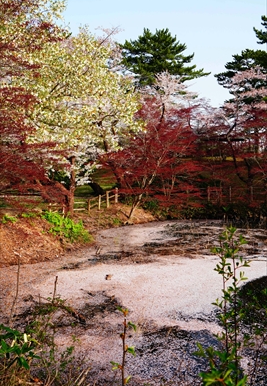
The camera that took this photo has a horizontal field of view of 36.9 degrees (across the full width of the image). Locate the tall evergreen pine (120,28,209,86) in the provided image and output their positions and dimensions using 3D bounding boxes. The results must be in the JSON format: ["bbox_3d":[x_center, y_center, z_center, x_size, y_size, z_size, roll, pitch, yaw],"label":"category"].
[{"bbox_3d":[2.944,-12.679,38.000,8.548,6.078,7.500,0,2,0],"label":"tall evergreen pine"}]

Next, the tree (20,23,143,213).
[{"bbox_3d":[-2.407,-3.262,18.000,5.714,8.458,5.200,0,2,0],"label":"tree"}]

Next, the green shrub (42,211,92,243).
[{"bbox_3d":[-2.557,1.337,15.500,1.937,1.240,1.500,0,2,0],"label":"green shrub"}]

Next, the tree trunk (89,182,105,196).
[{"bbox_3d":[-2.497,-0.304,27.000,1.080,1.080,0.800,0,2,0],"label":"tree trunk"}]

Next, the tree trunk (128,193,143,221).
[{"bbox_3d":[0.075,0.750,20.000,0.750,1.450,0.500,0,2,0],"label":"tree trunk"}]

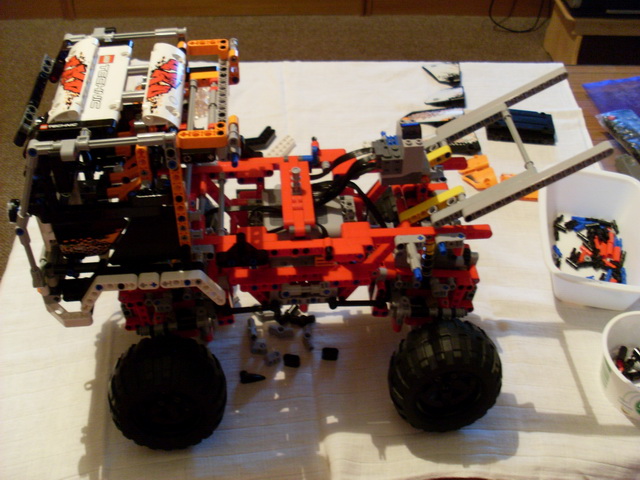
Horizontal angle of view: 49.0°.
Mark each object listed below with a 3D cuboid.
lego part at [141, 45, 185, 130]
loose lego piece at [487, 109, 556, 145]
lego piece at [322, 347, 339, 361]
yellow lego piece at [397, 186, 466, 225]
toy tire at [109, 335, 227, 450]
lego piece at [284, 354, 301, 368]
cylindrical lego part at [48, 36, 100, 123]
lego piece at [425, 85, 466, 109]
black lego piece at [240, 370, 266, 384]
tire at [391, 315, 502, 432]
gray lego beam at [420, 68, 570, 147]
[{"bbox_3d":[-0.108,-0.109,0.493,0.025,0.016,0.091,-3,42,-5],"label":"lego part"},{"bbox_3d":[0.269,-0.149,0.941,0.088,0.019,0.040,5,42,4],"label":"loose lego piece"},{"bbox_3d":[0.010,0.109,0.670,0.016,0.008,0.008,1,42,0],"label":"lego piece"},{"bbox_3d":[0.092,-0.027,0.576,0.056,0.008,0.008,-26,40,16],"label":"yellow lego piece"},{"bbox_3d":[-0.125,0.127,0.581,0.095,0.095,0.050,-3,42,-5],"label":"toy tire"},{"bbox_3d":[-0.027,0.114,0.663,0.016,0.008,0.008,6,42,5],"label":"lego piece"},{"bbox_3d":[-0.171,-0.113,0.490,0.024,0.016,0.091,-3,42,-5],"label":"cylindrical lego part"},{"bbox_3d":[0.179,-0.203,1.004,0.056,0.015,0.024,-3,42,-4],"label":"lego piece"},{"bbox_3d":[-0.062,0.127,0.647,0.023,0.009,0.009,2,42,1],"label":"black lego piece"},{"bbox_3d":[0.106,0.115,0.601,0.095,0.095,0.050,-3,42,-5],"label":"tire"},{"bbox_3d":[0.150,-0.112,0.621,0.144,0.008,0.016,-26,40,16],"label":"gray lego beam"}]

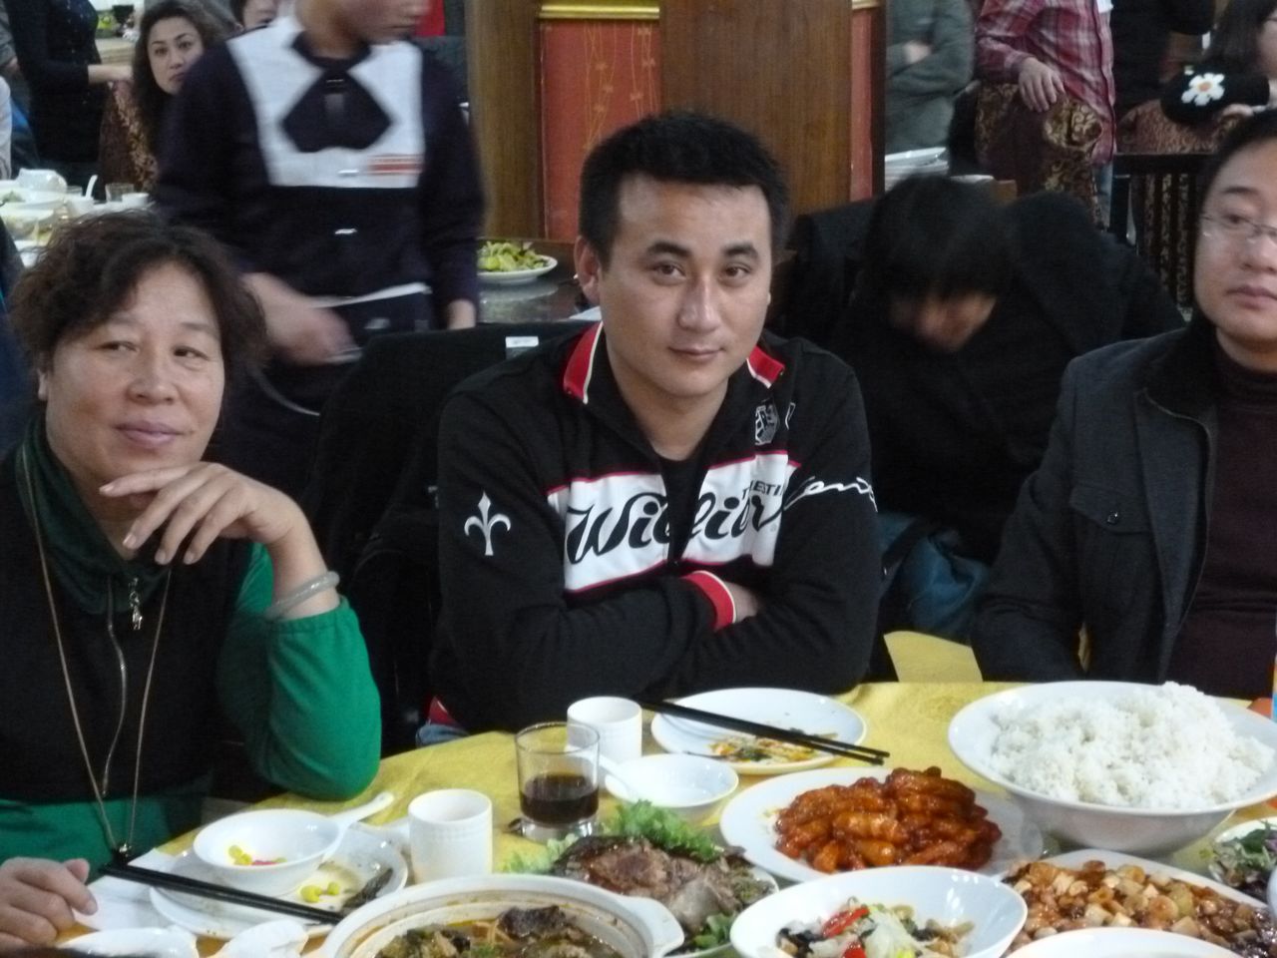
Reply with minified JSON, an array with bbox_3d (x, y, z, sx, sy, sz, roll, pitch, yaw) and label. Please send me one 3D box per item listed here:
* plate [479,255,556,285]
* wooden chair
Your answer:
[{"bbox_3d":[-0.261,-0.381,3.784,0.228,0.028,0.228,-1,15,0],"label":"plate"},{"bbox_3d":[1.047,-0.033,3.485,0.450,0.970,0.520,0,16,4],"label":"wooden chair"}]

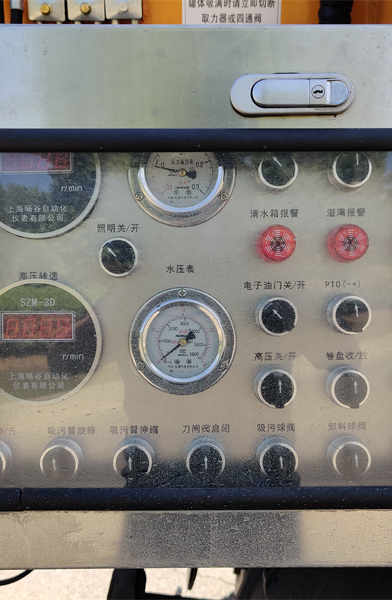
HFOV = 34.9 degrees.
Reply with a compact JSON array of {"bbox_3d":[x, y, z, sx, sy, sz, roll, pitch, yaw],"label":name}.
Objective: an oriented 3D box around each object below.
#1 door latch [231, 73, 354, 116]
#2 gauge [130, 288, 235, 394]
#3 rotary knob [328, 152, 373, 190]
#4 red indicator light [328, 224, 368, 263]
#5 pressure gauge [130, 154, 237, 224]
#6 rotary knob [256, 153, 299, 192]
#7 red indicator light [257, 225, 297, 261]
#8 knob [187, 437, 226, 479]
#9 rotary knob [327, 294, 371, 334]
[{"bbox_3d":[0.065,-0.140,0.426,0.085,0.029,0.016,0,2,0],"label":"door latch"},{"bbox_3d":[-0.010,0.033,0.481,0.084,0.084,0.020,0,2,0],"label":"gauge"},{"bbox_3d":[0.117,-0.099,0.473,0.030,0.030,0.028,0,2,0],"label":"rotary knob"},{"bbox_3d":[0.117,-0.043,0.479,0.029,0.029,0.019,0,2,0],"label":"red indicator light"},{"bbox_3d":[-0.011,-0.099,0.477,0.084,0.084,0.020,0,2,0],"label":"pressure gauge"},{"bbox_3d":[0.062,-0.098,0.473,0.030,0.030,0.028,0,2,0],"label":"rotary knob"},{"bbox_3d":[0.062,-0.043,0.479,0.029,0.029,0.019,0,2,0],"label":"red indicator light"},{"bbox_3d":[0.008,0.123,0.479,0.030,0.030,0.028,0,2,0],"label":"knob"},{"bbox_3d":[0.118,0.011,0.476,0.030,0.030,0.028,0,2,0],"label":"rotary knob"}]

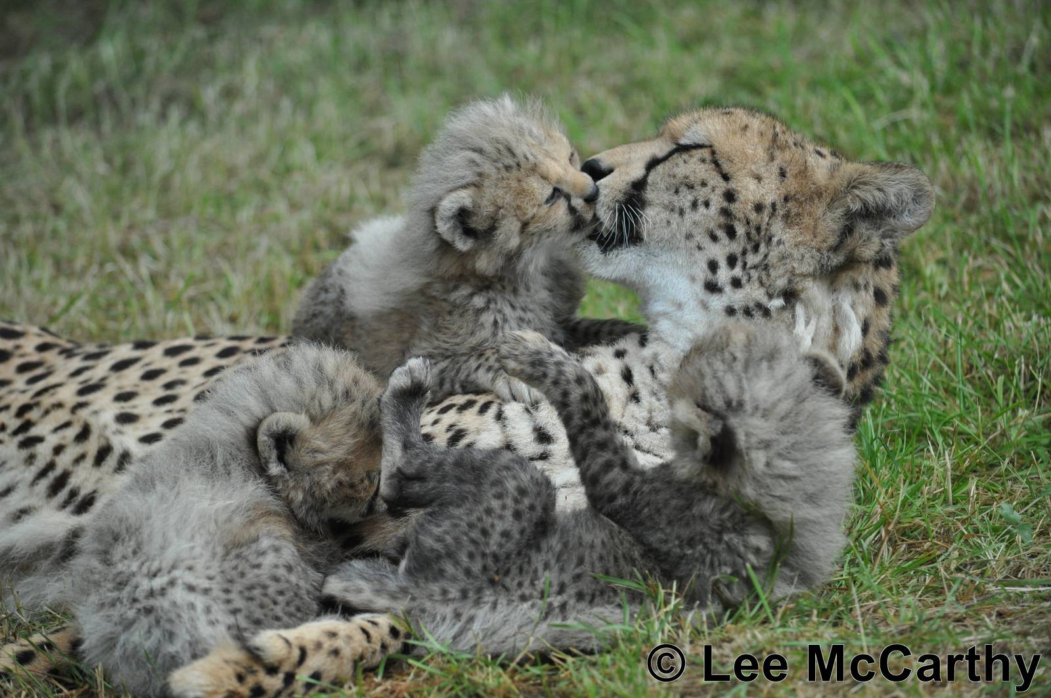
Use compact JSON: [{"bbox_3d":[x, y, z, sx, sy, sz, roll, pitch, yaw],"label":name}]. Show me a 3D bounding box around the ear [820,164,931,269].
[{"bbox_3d":[0.251,-0.095,4.830,0.080,0.072,0.045,-13,25,6],"label":"ear"}]

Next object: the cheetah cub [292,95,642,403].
[{"bbox_3d":[-0.053,-0.070,4.870,0.260,0.210,0.165,6,13,30],"label":"cheetah cub"}]

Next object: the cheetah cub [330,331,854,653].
[{"bbox_3d":[0.044,0.099,4.720,0.360,0.210,0.185,-8,-7,0],"label":"cheetah cub"}]

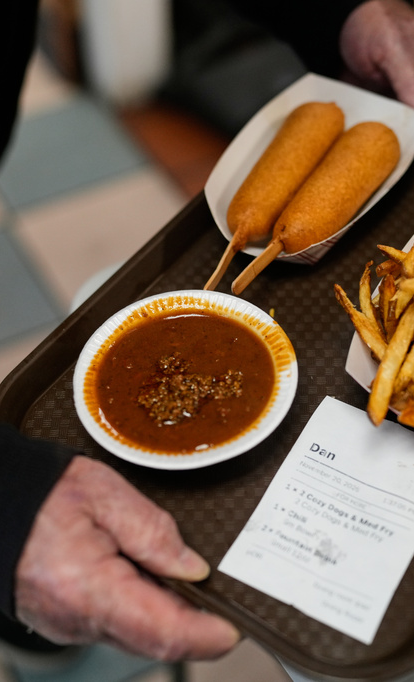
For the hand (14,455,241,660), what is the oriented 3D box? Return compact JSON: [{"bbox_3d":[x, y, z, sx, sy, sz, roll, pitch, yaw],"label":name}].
[{"bbox_3d":[-0.037,0.115,0.499,0.130,0.075,0.080,30,58,24],"label":"hand"}]

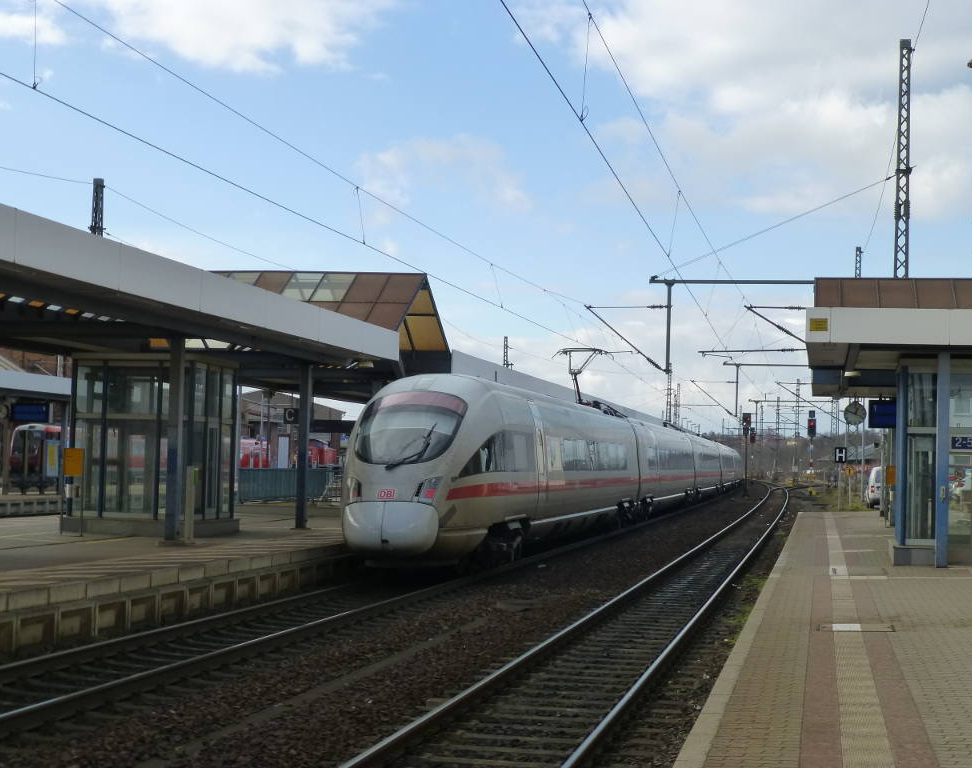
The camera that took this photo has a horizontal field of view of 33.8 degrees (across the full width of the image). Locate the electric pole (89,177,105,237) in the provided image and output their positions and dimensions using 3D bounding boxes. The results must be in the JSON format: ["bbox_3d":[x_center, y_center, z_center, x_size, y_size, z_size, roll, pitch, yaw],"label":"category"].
[{"bbox_3d":[-15.913,-2.038,64.647,0.470,12.650,0.470,1,-3,12],"label":"electric pole"}]

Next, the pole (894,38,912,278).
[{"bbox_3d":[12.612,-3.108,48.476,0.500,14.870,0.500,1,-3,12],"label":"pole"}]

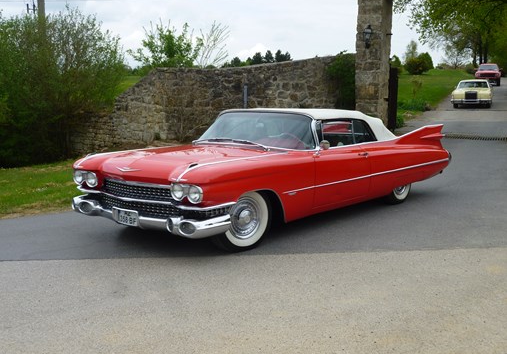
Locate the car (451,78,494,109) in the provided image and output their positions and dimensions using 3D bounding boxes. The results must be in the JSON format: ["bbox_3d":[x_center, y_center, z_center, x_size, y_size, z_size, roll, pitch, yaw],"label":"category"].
[{"bbox_3d":[12.381,-4.778,32.688,2.020,1.400,5.850,3,13,23],"label":"car"}]

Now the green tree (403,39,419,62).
[{"bbox_3d":[20.104,-15.558,75.000,2.100,4.200,2.100,0,8,0],"label":"green tree"}]

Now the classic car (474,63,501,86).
[{"bbox_3d":[20.357,-8.857,50.348,1.980,1.820,5.000,3,13,23],"label":"classic car"}]

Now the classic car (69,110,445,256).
[{"bbox_3d":[0.564,-0.221,7.677,2.030,1.380,5.710,7,10,40],"label":"classic car"}]

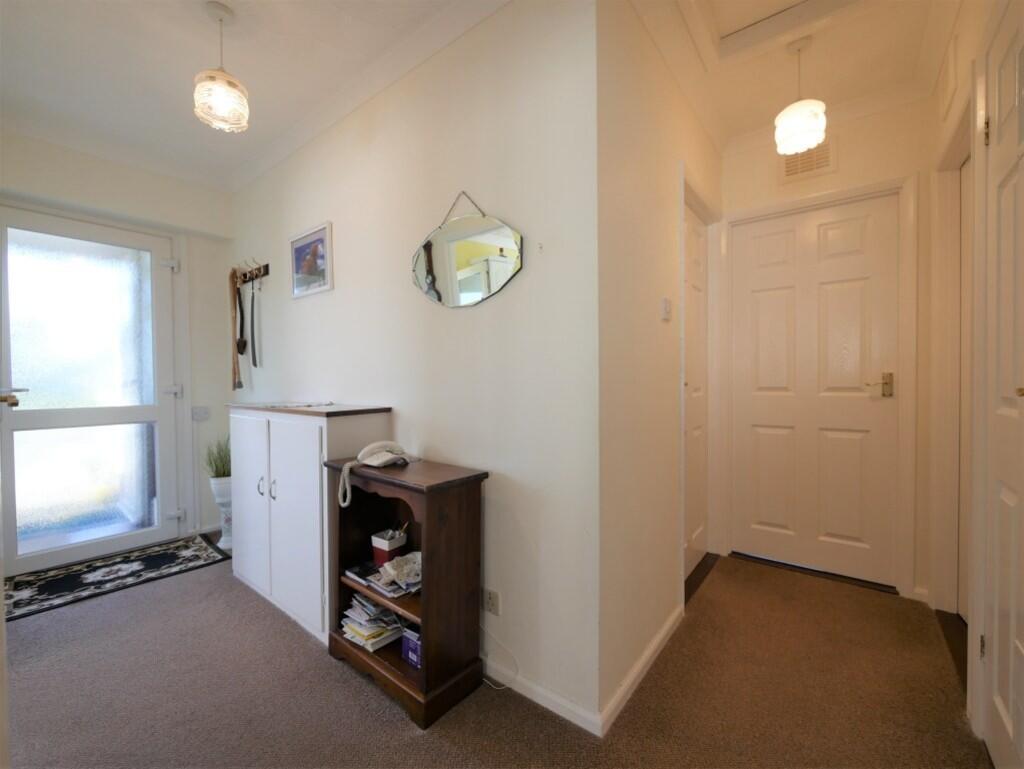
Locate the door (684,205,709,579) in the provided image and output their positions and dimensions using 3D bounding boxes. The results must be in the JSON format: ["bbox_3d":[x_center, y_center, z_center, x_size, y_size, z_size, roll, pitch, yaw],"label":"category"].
[{"bbox_3d":[0.949,0.042,2.255,0.040,1.980,0.710,0,1,39],"label":"door"}]

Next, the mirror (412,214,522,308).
[{"bbox_3d":[-0.191,-0.461,1.559,0.580,0.332,0.020,0,1,39],"label":"mirror"}]

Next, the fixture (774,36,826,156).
[{"bbox_3d":[1.188,-1.201,1.713,0.172,0.410,0.172,0,1,39],"label":"fixture"}]

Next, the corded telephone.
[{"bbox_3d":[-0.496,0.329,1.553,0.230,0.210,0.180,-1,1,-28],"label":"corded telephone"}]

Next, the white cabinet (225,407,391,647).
[{"bbox_3d":[-1.070,0.584,2.100,1.134,0.936,0.305,0,1,39],"label":"white cabinet"}]

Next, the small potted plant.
[{"bbox_3d":[-1.838,0.690,2.705,0.265,0.720,0.265,0,1,39],"label":"small potted plant"}]

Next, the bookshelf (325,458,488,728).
[{"bbox_3d":[-0.403,0.680,1.542,0.601,0.746,0.289,0,1,39],"label":"bookshelf"}]

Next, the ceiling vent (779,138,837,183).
[{"bbox_3d":[1.573,-1.190,2.205,0.256,0.190,0.020,0,1,39],"label":"ceiling vent"}]

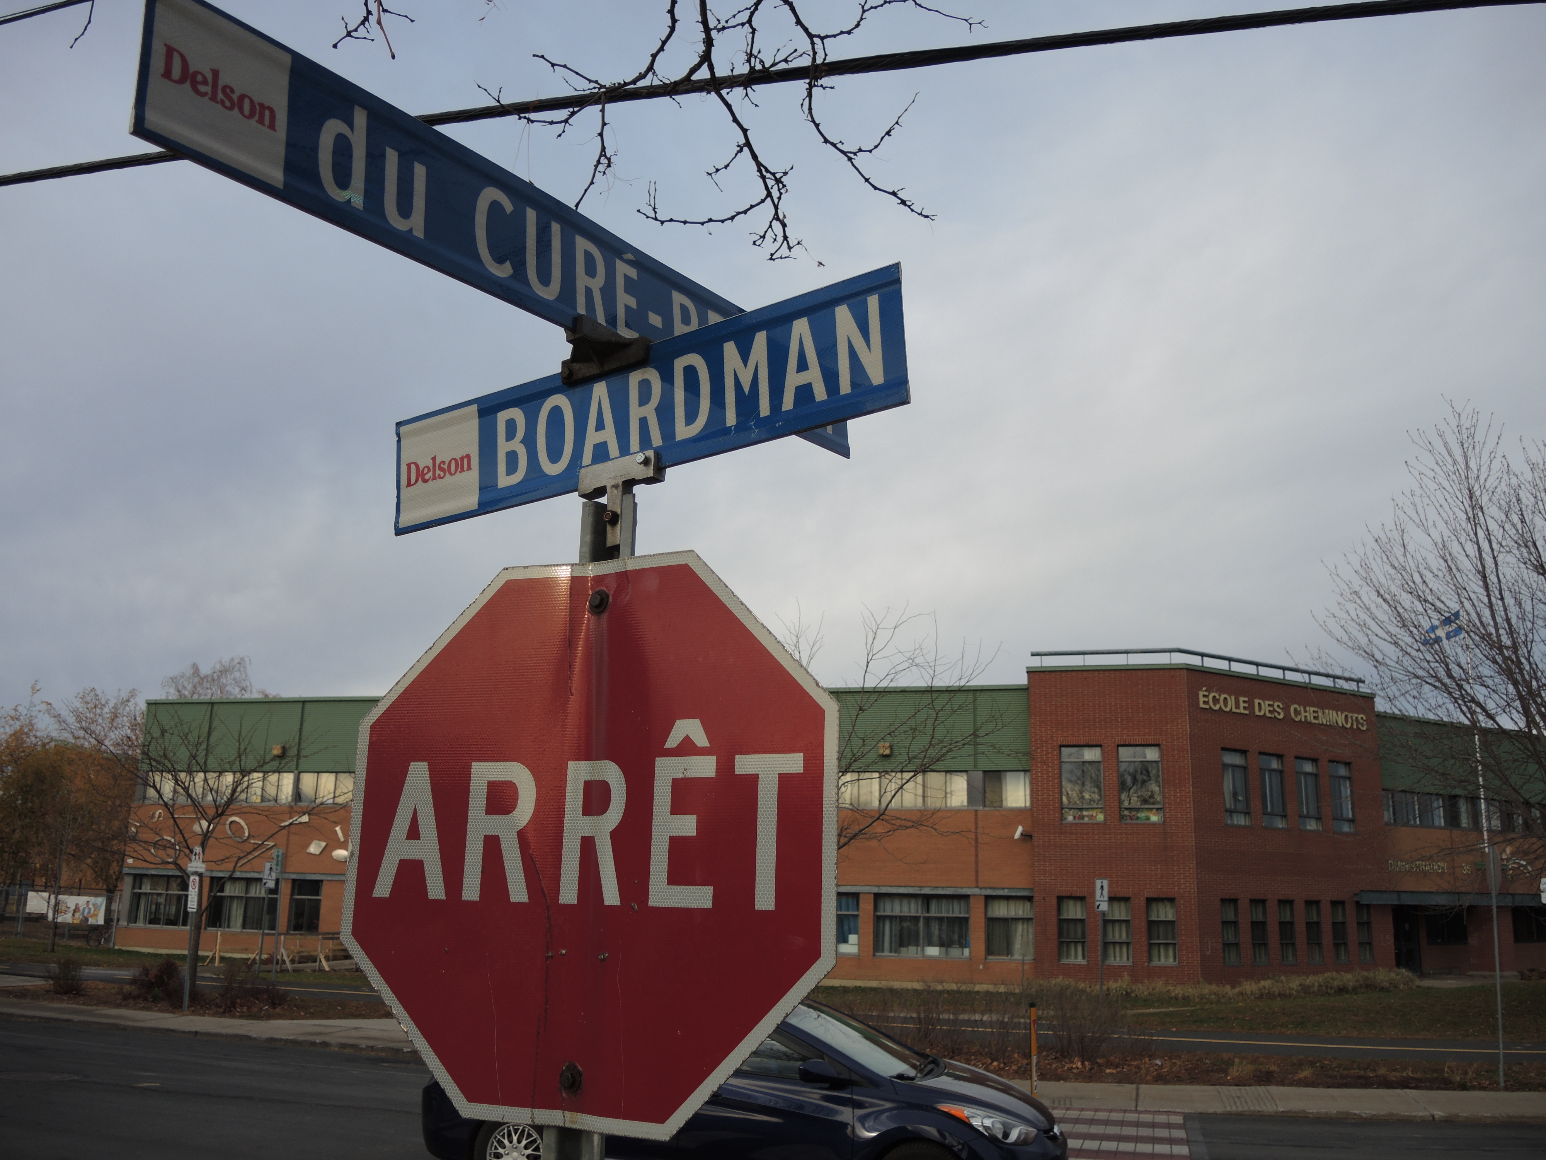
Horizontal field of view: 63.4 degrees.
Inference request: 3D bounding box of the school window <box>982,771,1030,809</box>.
[{"bbox_3d":[6.801,6.102,36.261,1.360,1.110,0.130,-2,-14,14],"label":"school window"}]

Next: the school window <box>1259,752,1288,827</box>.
[{"bbox_3d":[14.451,6.104,36.058,1.100,2.160,0.130,9,-16,-29],"label":"school window"}]

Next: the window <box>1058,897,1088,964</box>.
[{"bbox_3d":[8.251,9.632,34.409,0.759,1.750,0.150,-2,-14,15],"label":"window"}]

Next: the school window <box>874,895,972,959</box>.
[{"bbox_3d":[4.297,9.979,35.959,2.750,1.774,0.150,-2,-14,15],"label":"school window"}]

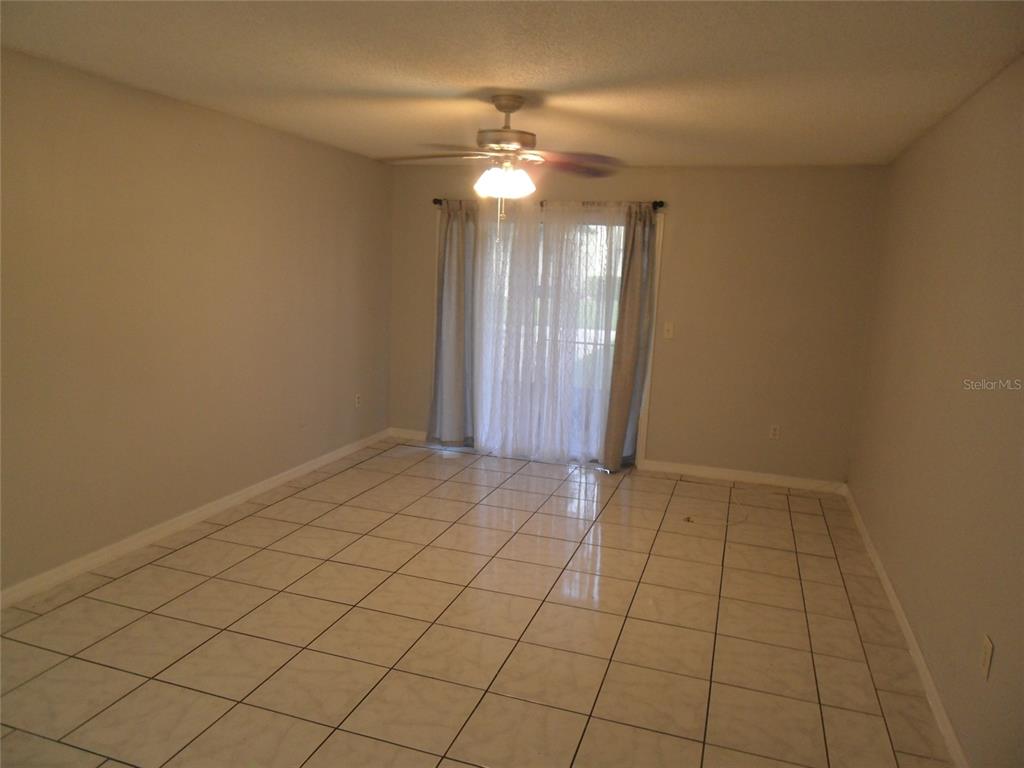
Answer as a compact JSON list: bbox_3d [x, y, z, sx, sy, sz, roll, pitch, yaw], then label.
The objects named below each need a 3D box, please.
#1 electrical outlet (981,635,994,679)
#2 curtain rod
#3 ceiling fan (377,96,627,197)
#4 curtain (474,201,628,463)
[{"bbox_3d":[1.532,0.878,2.287,0.010,0.117,0.072,5,10,18],"label":"electrical outlet"},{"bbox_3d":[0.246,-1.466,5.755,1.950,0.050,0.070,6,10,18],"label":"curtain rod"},{"bbox_3d":[-0.027,-1.176,3.543,1.220,0.470,1.220,6,10,18],"label":"ceiling fan"},{"bbox_3d":[0.258,-0.420,5.902,1.340,2.130,0.090,6,10,18],"label":"curtain"}]

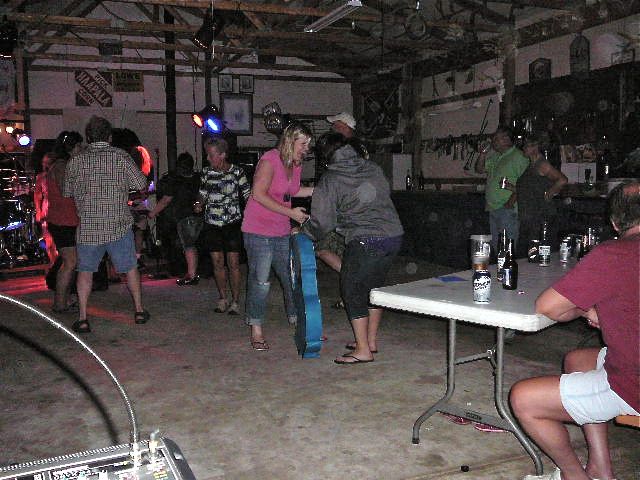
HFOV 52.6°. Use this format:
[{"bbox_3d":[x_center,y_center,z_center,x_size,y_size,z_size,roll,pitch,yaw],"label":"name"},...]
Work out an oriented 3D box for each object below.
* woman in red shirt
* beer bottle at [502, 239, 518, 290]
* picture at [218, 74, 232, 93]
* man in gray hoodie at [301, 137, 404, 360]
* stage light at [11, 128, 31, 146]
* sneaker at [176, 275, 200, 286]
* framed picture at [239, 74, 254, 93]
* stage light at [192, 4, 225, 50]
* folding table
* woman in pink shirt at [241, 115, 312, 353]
[{"bbox_3d":[-2.336,-0.174,5.962,0.380,1.620,0.440,-4,7,-37],"label":"woman in red shirt"},{"bbox_3d":[0.809,0.102,2.742,0.063,0.217,0.063,0,5,0],"label":"beer bottle"},{"bbox_3d":[-1.462,-2.434,10.050,0.226,0.280,0.025,-2,5,-20],"label":"picture"},{"bbox_3d":[0.216,0.040,4.433,0.620,1.530,0.500,3,6,23],"label":"man in gray hoodie"},{"bbox_3d":[-4.077,-1.395,8.809,0.210,0.210,0.280,-3,18,-28],"label":"stage light"},{"bbox_3d":[-1.508,0.455,7.417,0.280,0.110,0.105,-2,6,-21],"label":"sneaker"},{"bbox_3d":[-1.141,-2.445,10.130,0.226,0.280,0.025,-2,5,-20],"label":"framed picture"},{"bbox_3d":[-1.149,-2.190,6.670,0.230,0.400,0.230,34,2,-8],"label":"stage light"},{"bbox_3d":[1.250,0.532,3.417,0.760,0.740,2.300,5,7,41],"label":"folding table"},{"bbox_3d":[-0.326,-0.049,4.846,0.440,1.610,0.470,4,7,35],"label":"woman in pink shirt"}]

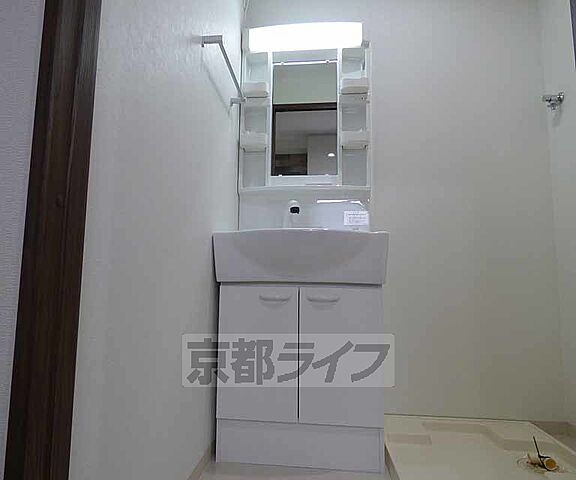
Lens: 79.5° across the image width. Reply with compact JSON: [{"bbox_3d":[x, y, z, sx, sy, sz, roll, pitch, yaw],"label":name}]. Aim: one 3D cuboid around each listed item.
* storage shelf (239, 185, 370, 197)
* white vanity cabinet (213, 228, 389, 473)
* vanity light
[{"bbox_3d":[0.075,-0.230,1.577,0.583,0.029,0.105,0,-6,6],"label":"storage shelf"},{"bbox_3d":[0.055,0.396,1.361,0.600,0.810,0.515,0,-6,6],"label":"white vanity cabinet"},{"bbox_3d":[0.080,-0.944,1.619,0.526,0.082,0.090,0,-6,6],"label":"vanity light"}]

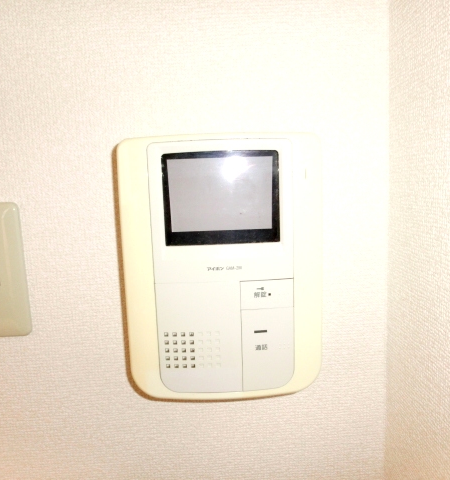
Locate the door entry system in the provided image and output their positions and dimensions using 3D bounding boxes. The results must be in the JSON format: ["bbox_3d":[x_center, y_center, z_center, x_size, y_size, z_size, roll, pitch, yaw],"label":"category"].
[{"bbox_3d":[-0.001,0.026,0.376,0.164,0.223,0.038,-2,9,-1],"label":"door entry system"}]

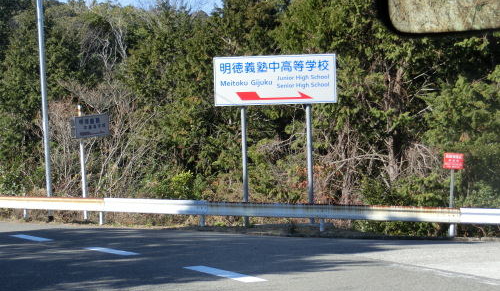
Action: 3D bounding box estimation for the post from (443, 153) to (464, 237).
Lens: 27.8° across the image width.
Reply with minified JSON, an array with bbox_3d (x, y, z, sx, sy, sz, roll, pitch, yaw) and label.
[{"bbox_3d":[5.167,1.260,25.800,0.510,2.130,0.080,2,1,9],"label":"post"}]

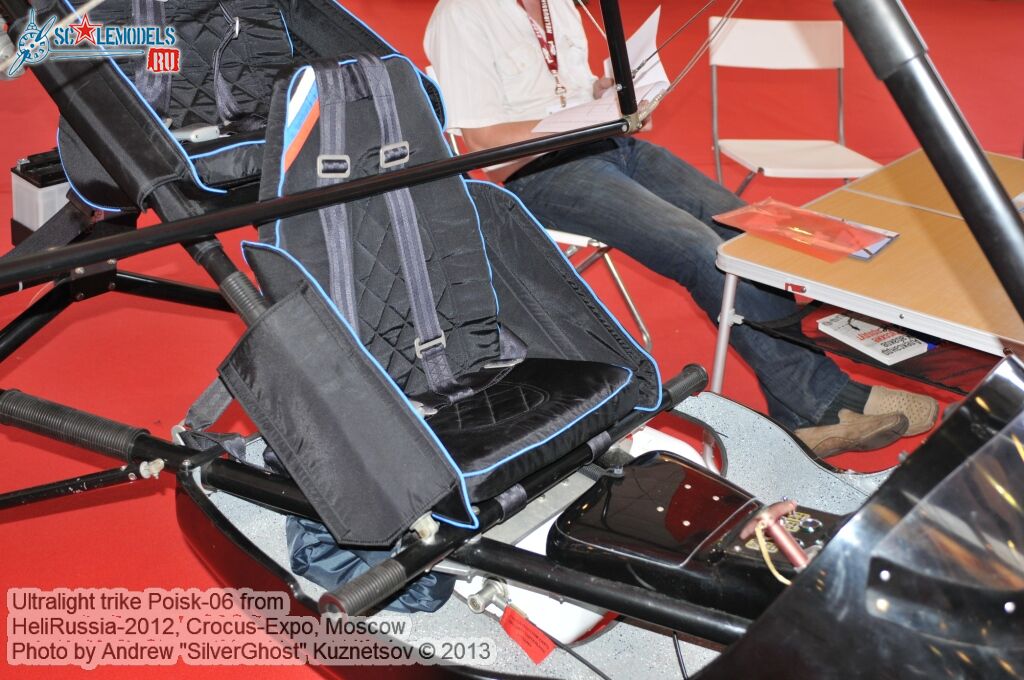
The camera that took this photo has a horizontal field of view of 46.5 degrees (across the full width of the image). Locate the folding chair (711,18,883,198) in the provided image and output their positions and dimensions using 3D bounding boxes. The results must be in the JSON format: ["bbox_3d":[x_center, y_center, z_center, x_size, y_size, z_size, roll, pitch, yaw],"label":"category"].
[{"bbox_3d":[0.792,-0.484,3.414,0.415,0.775,0.465,-2,25,-11],"label":"folding chair"}]

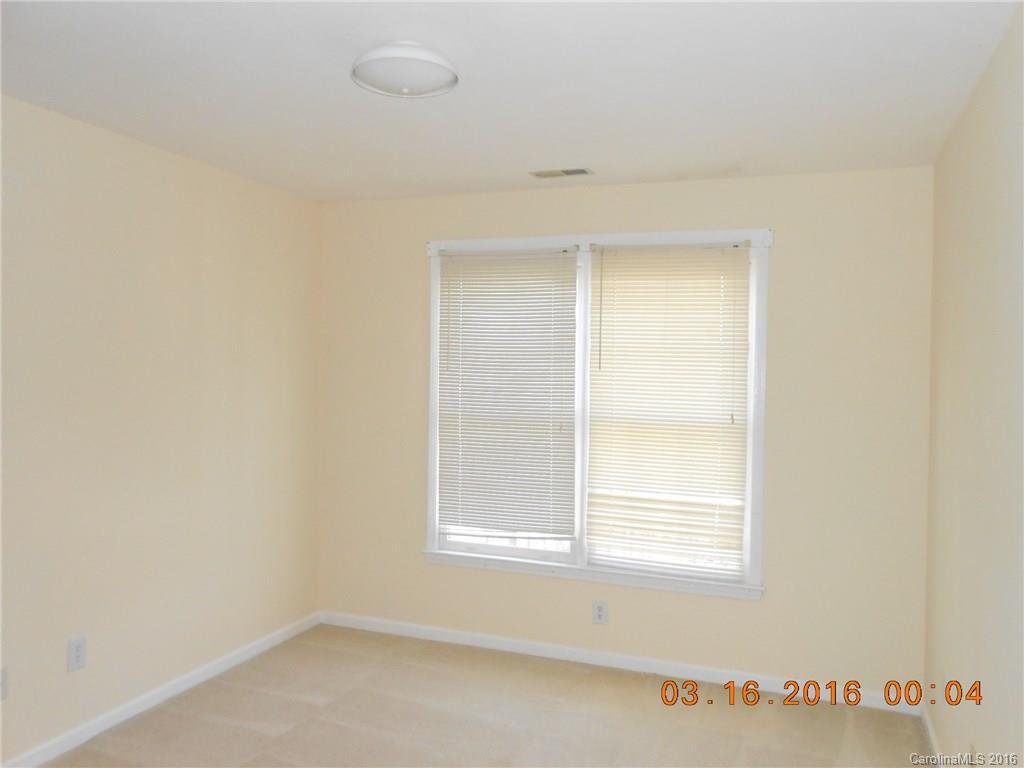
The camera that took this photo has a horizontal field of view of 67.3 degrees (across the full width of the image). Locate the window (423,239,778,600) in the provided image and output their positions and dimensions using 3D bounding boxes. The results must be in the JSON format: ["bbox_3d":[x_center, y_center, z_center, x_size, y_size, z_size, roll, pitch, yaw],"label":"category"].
[{"bbox_3d":[0.360,0.123,3.867,1.755,1.727,0.100,1,1,21],"label":"window"}]

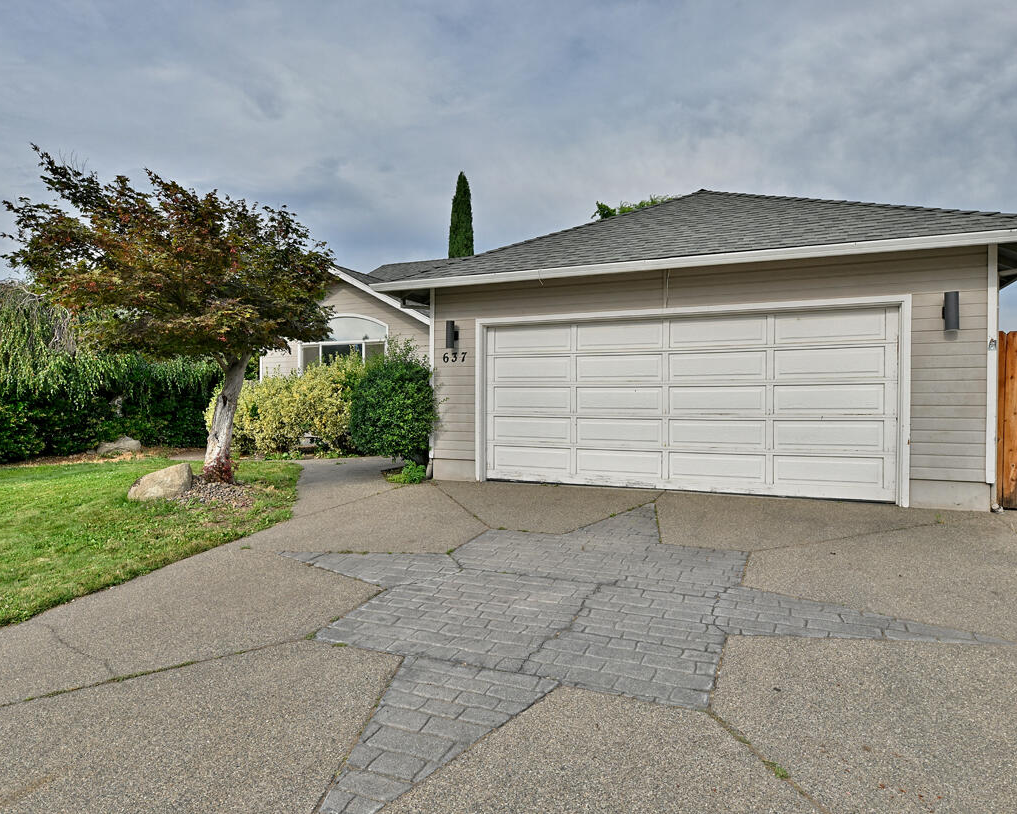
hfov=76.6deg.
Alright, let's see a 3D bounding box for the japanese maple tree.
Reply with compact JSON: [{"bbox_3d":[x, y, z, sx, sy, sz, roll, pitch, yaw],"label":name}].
[{"bbox_3d":[-4.200,-1.130,8.300,3.850,4.250,3.400,0,1,-21],"label":"japanese maple tree"}]

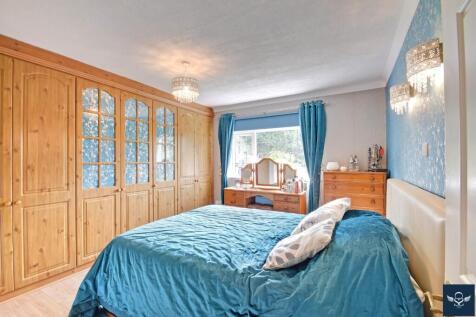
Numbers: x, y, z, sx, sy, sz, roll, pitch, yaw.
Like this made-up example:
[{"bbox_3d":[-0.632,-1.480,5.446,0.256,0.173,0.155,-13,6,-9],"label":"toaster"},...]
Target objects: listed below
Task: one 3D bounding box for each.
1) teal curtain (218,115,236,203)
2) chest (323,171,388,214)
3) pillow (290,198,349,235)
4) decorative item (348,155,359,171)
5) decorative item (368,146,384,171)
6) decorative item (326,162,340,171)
[{"bbox_3d":[-0.224,0.186,4.109,0.380,2.200,0.140,-1,-1,31],"label":"teal curtain"},{"bbox_3d":[1.643,0.728,2.820,0.725,1.095,0.430,-1,-1,31],"label":"chest"},{"bbox_3d":[0.754,0.519,1.821,0.470,0.150,0.450,-39,-19,25],"label":"pillow"},{"bbox_3d":[1.649,0.070,2.824,0.125,0.220,0.125,-1,-1,31],"label":"decorative item"},{"bbox_3d":[1.874,0.001,2.688,0.180,0.350,0.140,-1,-1,31],"label":"decorative item"},{"bbox_3d":[1.421,0.129,2.962,0.165,0.115,0.165,-1,-1,31],"label":"decorative item"}]

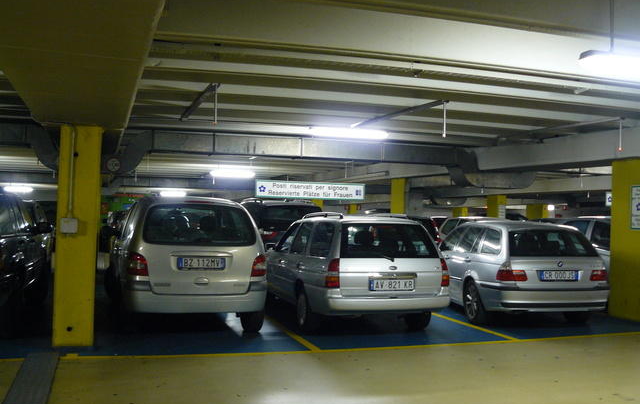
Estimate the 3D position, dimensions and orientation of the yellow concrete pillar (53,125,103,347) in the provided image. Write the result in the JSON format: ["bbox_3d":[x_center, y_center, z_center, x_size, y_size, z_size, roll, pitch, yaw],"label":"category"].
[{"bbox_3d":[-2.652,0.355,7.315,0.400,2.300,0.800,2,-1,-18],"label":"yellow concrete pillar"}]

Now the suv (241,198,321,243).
[{"bbox_3d":[-1.163,0.823,15.030,1.860,1.710,4.600,2,-1,-18],"label":"suv"}]

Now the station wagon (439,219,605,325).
[{"bbox_3d":[2.612,0.988,10.524,1.750,1.420,4.480,2,-1,-11],"label":"station wagon"}]

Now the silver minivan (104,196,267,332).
[{"bbox_3d":[-1.967,0.738,9.065,1.730,1.630,4.170,2,-1,-20],"label":"silver minivan"}]

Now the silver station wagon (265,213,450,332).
[{"bbox_3d":[0.190,0.886,9.411,1.710,1.460,4.300,2,-1,-17],"label":"silver station wagon"}]

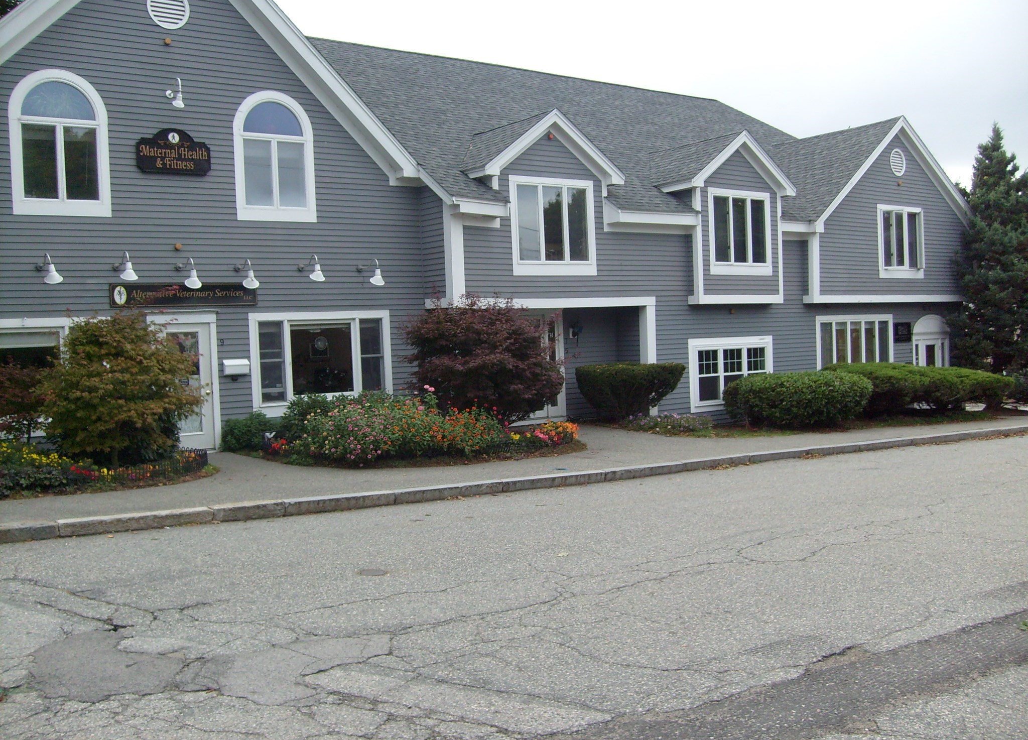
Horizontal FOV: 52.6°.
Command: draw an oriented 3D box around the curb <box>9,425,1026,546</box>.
[{"bbox_3d":[2.322,1.300,14.407,17.800,0.180,0.220,-2,1,-35],"label":"curb"}]

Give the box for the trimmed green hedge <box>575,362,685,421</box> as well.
[{"bbox_3d":[2.267,0.486,19.448,2.100,1.100,1.750,-3,2,-35],"label":"trimmed green hedge"}]

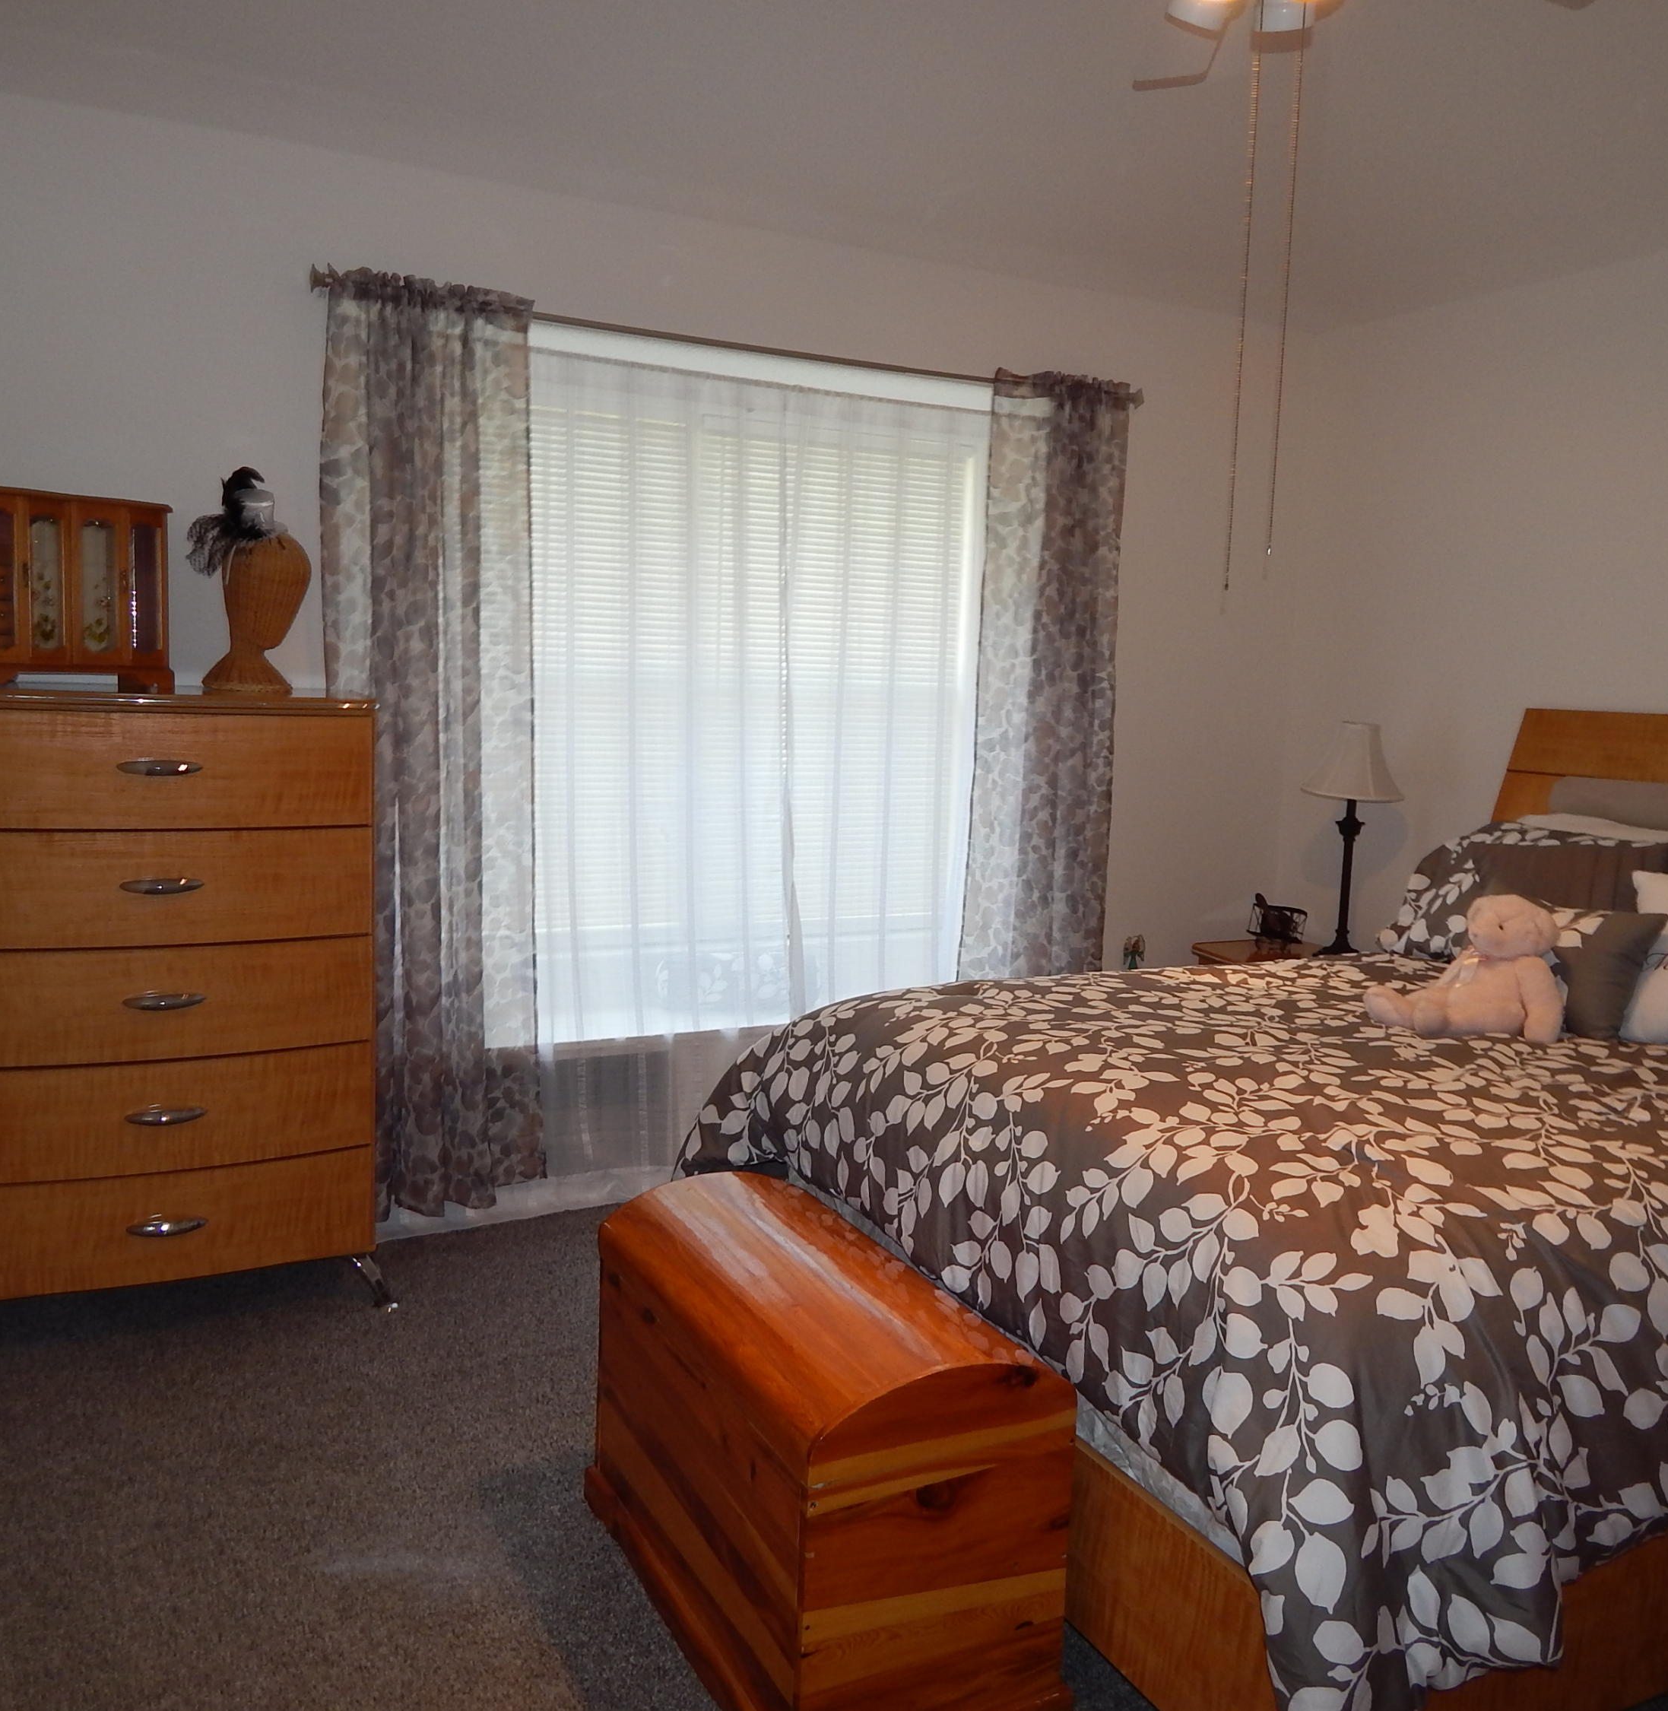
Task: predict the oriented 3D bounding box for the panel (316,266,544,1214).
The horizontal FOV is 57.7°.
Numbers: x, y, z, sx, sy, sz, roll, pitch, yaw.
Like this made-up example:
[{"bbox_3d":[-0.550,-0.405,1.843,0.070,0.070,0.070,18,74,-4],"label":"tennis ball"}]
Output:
[{"bbox_3d":[-0.910,-0.205,3.478,0.510,2.140,0.100,-1,7,-27],"label":"panel"}]

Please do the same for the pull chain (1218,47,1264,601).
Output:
[{"bbox_3d":[0.499,-0.653,1.853,0.020,0.660,0.020,-1,7,-27],"label":"pull chain"}]

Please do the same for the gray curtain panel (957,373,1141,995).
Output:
[{"bbox_3d":[0.586,-0.244,4.241,0.480,2.140,0.100,-1,7,-27],"label":"gray curtain panel"}]

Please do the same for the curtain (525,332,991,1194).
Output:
[{"bbox_3d":[-0.169,-0.167,3.908,1.380,2.110,0.070,-1,7,-27],"label":"curtain"}]

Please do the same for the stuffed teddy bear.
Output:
[{"bbox_3d":[1.232,0.214,2.963,0.320,0.270,0.245,1,6,-6],"label":"stuffed teddy bear"}]

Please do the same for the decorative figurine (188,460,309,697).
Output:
[{"bbox_3d":[-1.190,-0.559,3.091,0.230,0.455,0.180,1,6,-7],"label":"decorative figurine"}]

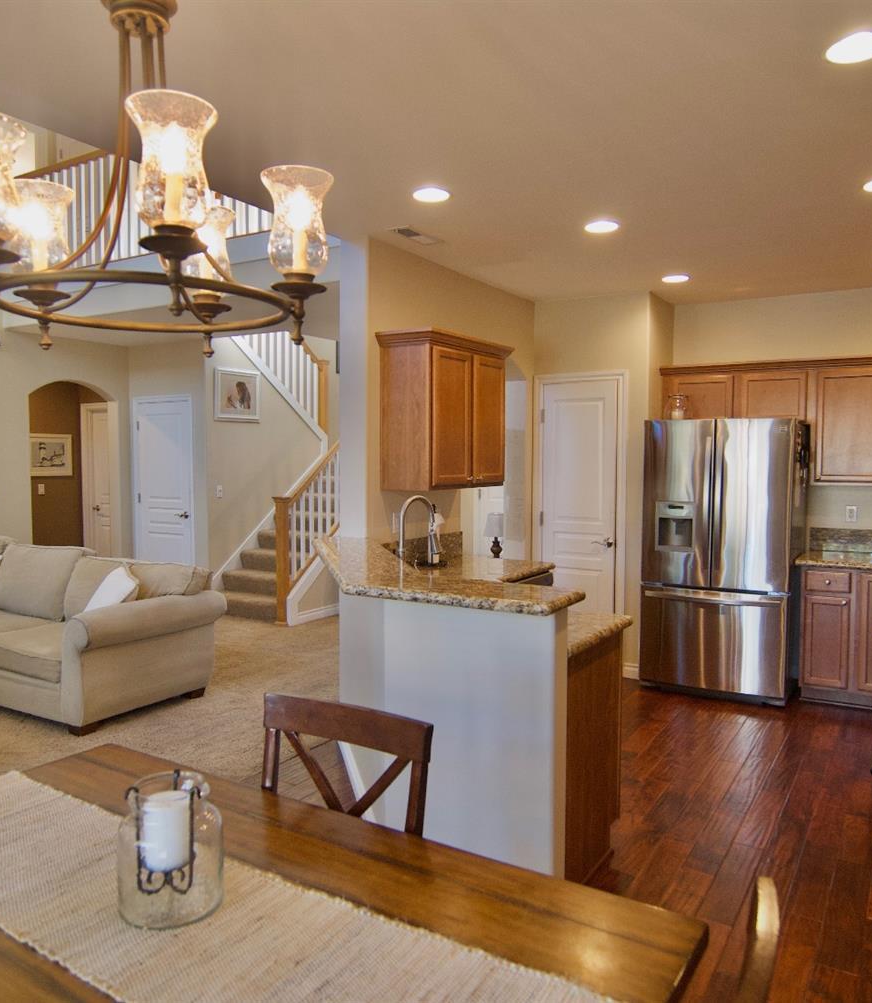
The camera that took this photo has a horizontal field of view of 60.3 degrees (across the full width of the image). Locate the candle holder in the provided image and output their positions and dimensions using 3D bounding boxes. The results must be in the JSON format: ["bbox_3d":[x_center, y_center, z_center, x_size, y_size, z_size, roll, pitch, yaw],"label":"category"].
[{"bbox_3d":[-0.459,0.594,1.302,0.172,0.204,0.172,0,3,0],"label":"candle holder"}]

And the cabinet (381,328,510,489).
[{"bbox_3d":[0.075,-0.495,4.352,0.360,0.850,0.890,2,3,33],"label":"cabinet"}]

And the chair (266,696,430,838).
[{"bbox_3d":[-0.335,0.972,1.577,0.470,0.960,0.540,2,3,30],"label":"chair"}]

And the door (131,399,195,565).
[{"bbox_3d":[-2.869,0.053,7.920,0.930,2.160,0.060,2,3,33],"label":"door"}]

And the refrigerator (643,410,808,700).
[{"bbox_3d":[1.919,0.350,4.995,0.900,1.760,0.800,2,3,33],"label":"refrigerator"}]

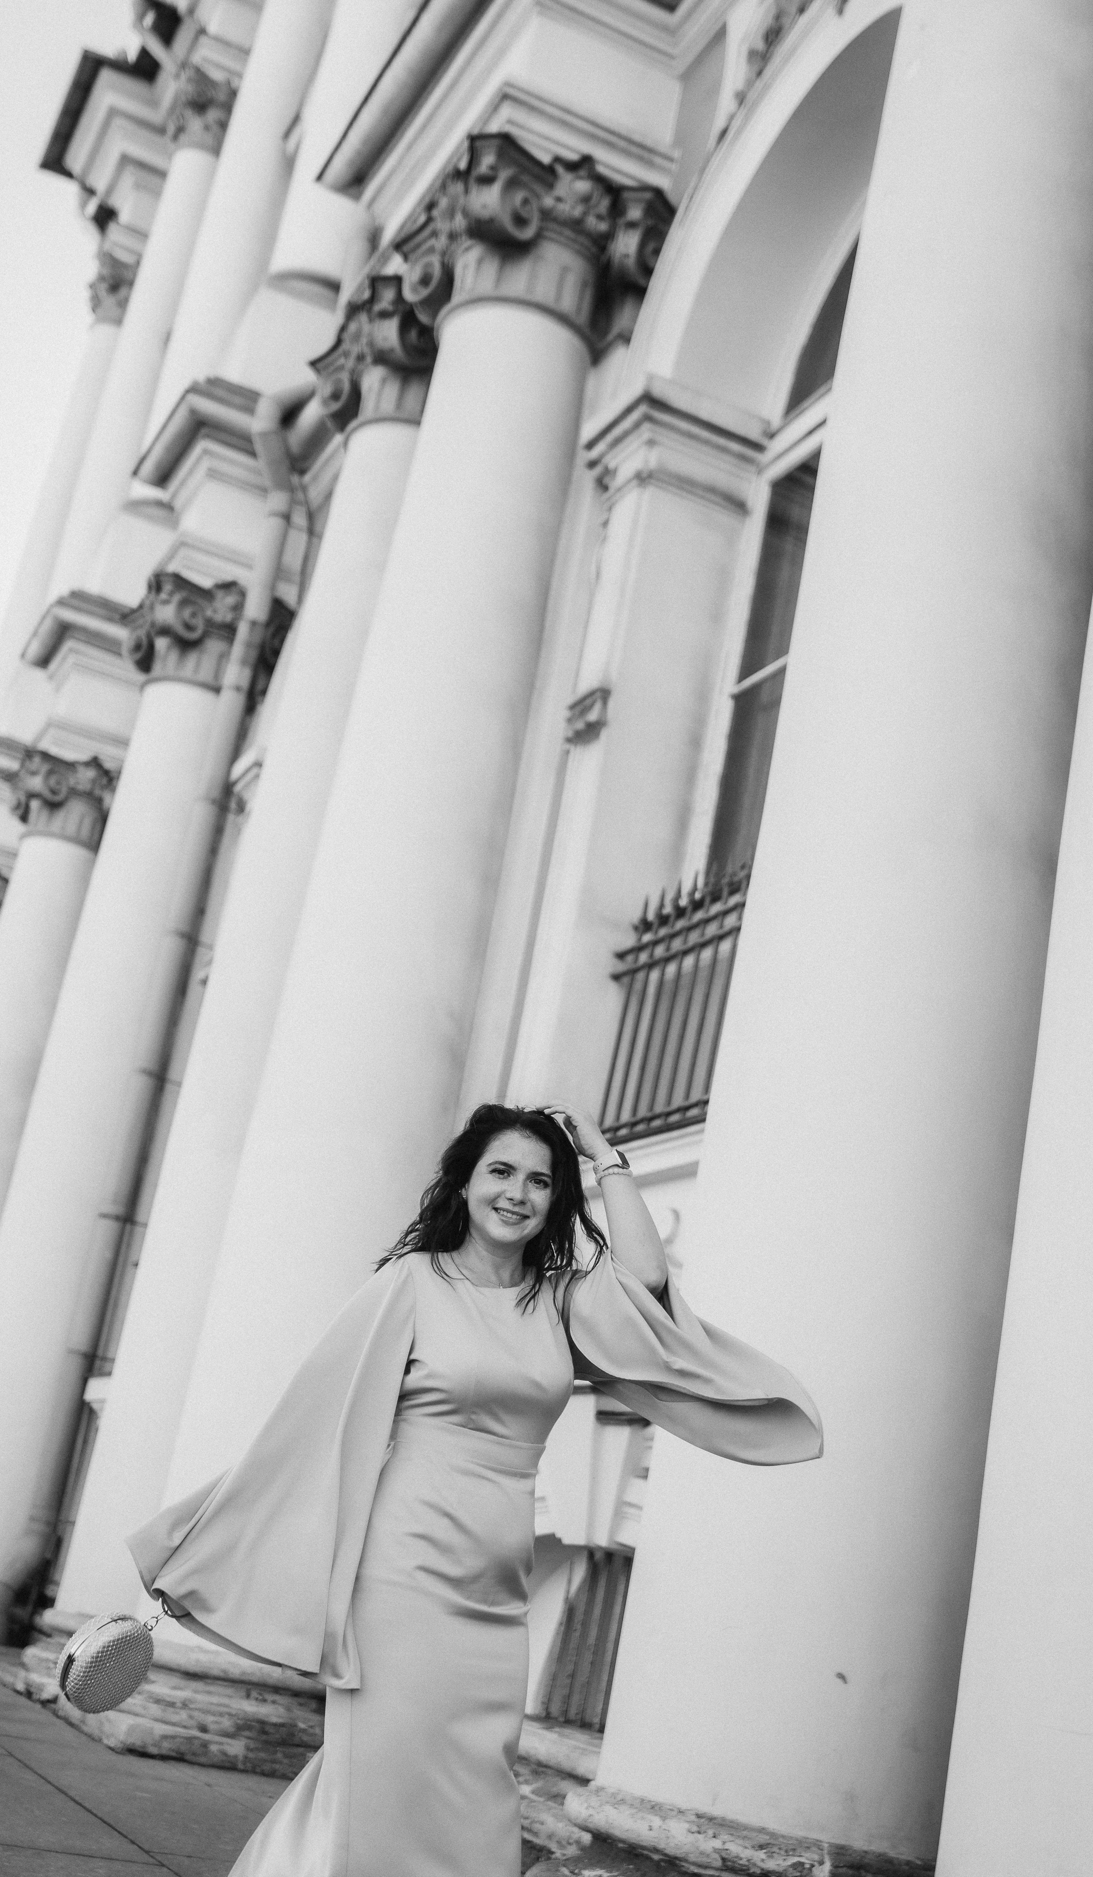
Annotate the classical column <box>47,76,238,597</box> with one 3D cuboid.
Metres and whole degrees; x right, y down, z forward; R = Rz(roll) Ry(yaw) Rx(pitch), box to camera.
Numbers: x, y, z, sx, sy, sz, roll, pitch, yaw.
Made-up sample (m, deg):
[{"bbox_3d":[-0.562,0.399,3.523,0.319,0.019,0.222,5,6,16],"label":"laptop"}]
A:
[{"bbox_3d":[-5.745,-8.016,26.607,1.109,9.416,1.109,18,-20,-23],"label":"classical column"}]

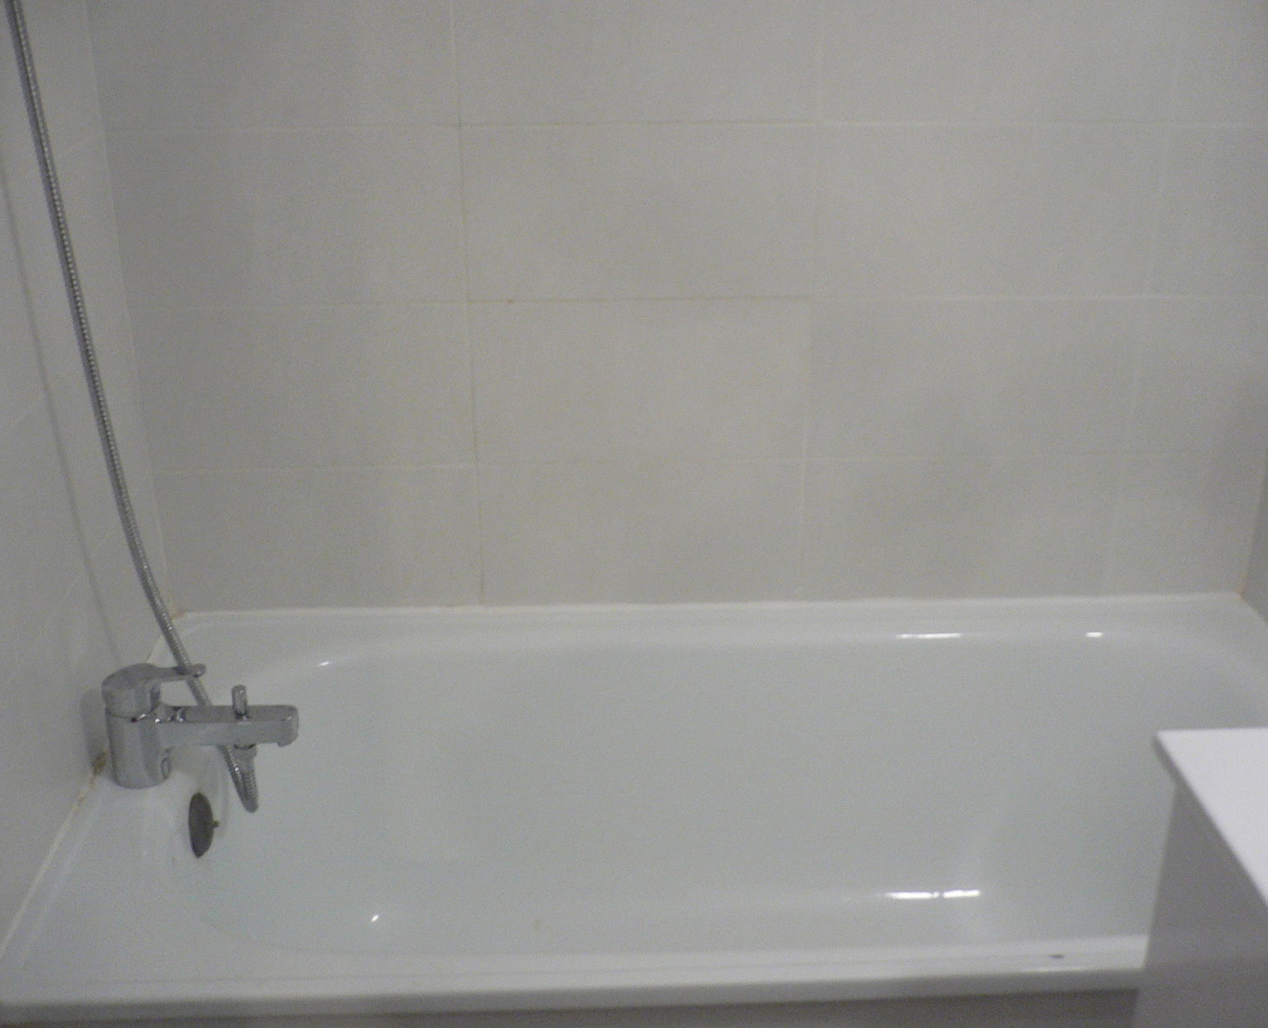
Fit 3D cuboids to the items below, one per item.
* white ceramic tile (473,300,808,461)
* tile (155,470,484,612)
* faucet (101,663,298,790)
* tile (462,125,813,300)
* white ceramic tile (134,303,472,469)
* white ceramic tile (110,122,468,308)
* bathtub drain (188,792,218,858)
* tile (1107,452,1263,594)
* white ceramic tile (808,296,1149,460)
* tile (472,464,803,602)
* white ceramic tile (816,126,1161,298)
[{"bbox_3d":[0.008,-0.157,1.667,0.397,0.197,0.010,-1,23,-2],"label":"white ceramic tile"},{"bbox_3d":[-0.387,0.031,1.732,0.387,0.193,0.010,-1,23,-2],"label":"tile"},{"bbox_3d":[-0.438,0.214,1.403,0.196,0.122,0.060,-1,23,-2],"label":"faucet"},{"bbox_3d":[0.007,-0.341,1.588,0.397,0.197,0.010,-1,23,-2],"label":"tile"},{"bbox_3d":[-0.388,-0.151,1.654,0.387,0.197,0.010,-1,23,-2],"label":"white ceramic tile"},{"bbox_3d":[-0.388,-0.334,1.575,0.387,0.197,0.010,-1,23,-2],"label":"white ceramic tile"},{"bbox_3d":[-0.450,0.325,1.450,0.018,0.069,0.069,-1,23,-2],"label":"bathtub drain"},{"bbox_3d":[0.698,0.013,1.768,0.177,0.193,0.010,-1,23,-2],"label":"tile"},{"bbox_3d":[0.407,-0.164,1.680,0.397,0.197,0.010,-1,23,-2],"label":"white ceramic tile"},{"bbox_3d":[0.008,0.025,1.745,0.397,0.193,0.010,-1,23,-2],"label":"tile"},{"bbox_3d":[0.407,-0.348,1.601,0.397,0.197,0.010,-1,23,-2],"label":"white ceramic tile"}]

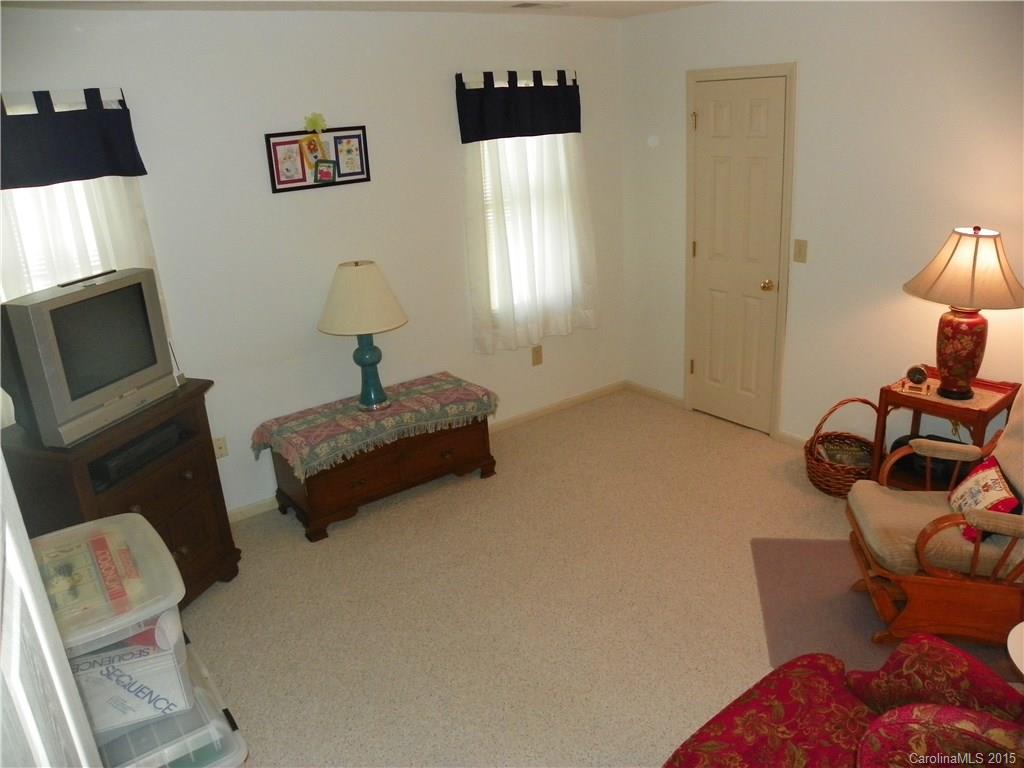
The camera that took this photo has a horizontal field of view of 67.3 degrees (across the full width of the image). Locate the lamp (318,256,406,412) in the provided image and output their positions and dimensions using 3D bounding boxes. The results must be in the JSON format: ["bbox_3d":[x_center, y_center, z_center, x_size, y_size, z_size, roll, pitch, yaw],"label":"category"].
[{"bbox_3d":[-0.773,-0.255,4.010,0.468,0.776,0.468,-17,23,-32],"label":"lamp"}]

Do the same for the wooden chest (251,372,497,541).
[{"bbox_3d":[-0.689,0.361,4.188,1.154,0.512,0.478,-17,23,-32],"label":"wooden chest"}]

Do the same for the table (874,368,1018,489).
[{"bbox_3d":[1.986,0.311,3.580,0.388,0.657,0.448,-15,22,-29],"label":"table"}]

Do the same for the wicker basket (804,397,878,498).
[{"bbox_3d":[1.714,0.296,3.921,0.418,0.497,0.418,5,21,23],"label":"wicker basket"}]

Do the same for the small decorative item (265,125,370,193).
[{"bbox_3d":[-0.966,-1.132,3.872,0.527,0.274,0.025,-17,23,-32],"label":"small decorative item"}]

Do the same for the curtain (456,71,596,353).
[{"bbox_3d":[0.116,-1.033,4.657,0.965,1.622,0.100,-17,23,-32],"label":"curtain"}]

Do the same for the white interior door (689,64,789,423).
[{"bbox_3d":[1.317,-0.715,4.537,0.050,2.040,0.647,-17,23,-32],"label":"white interior door"}]

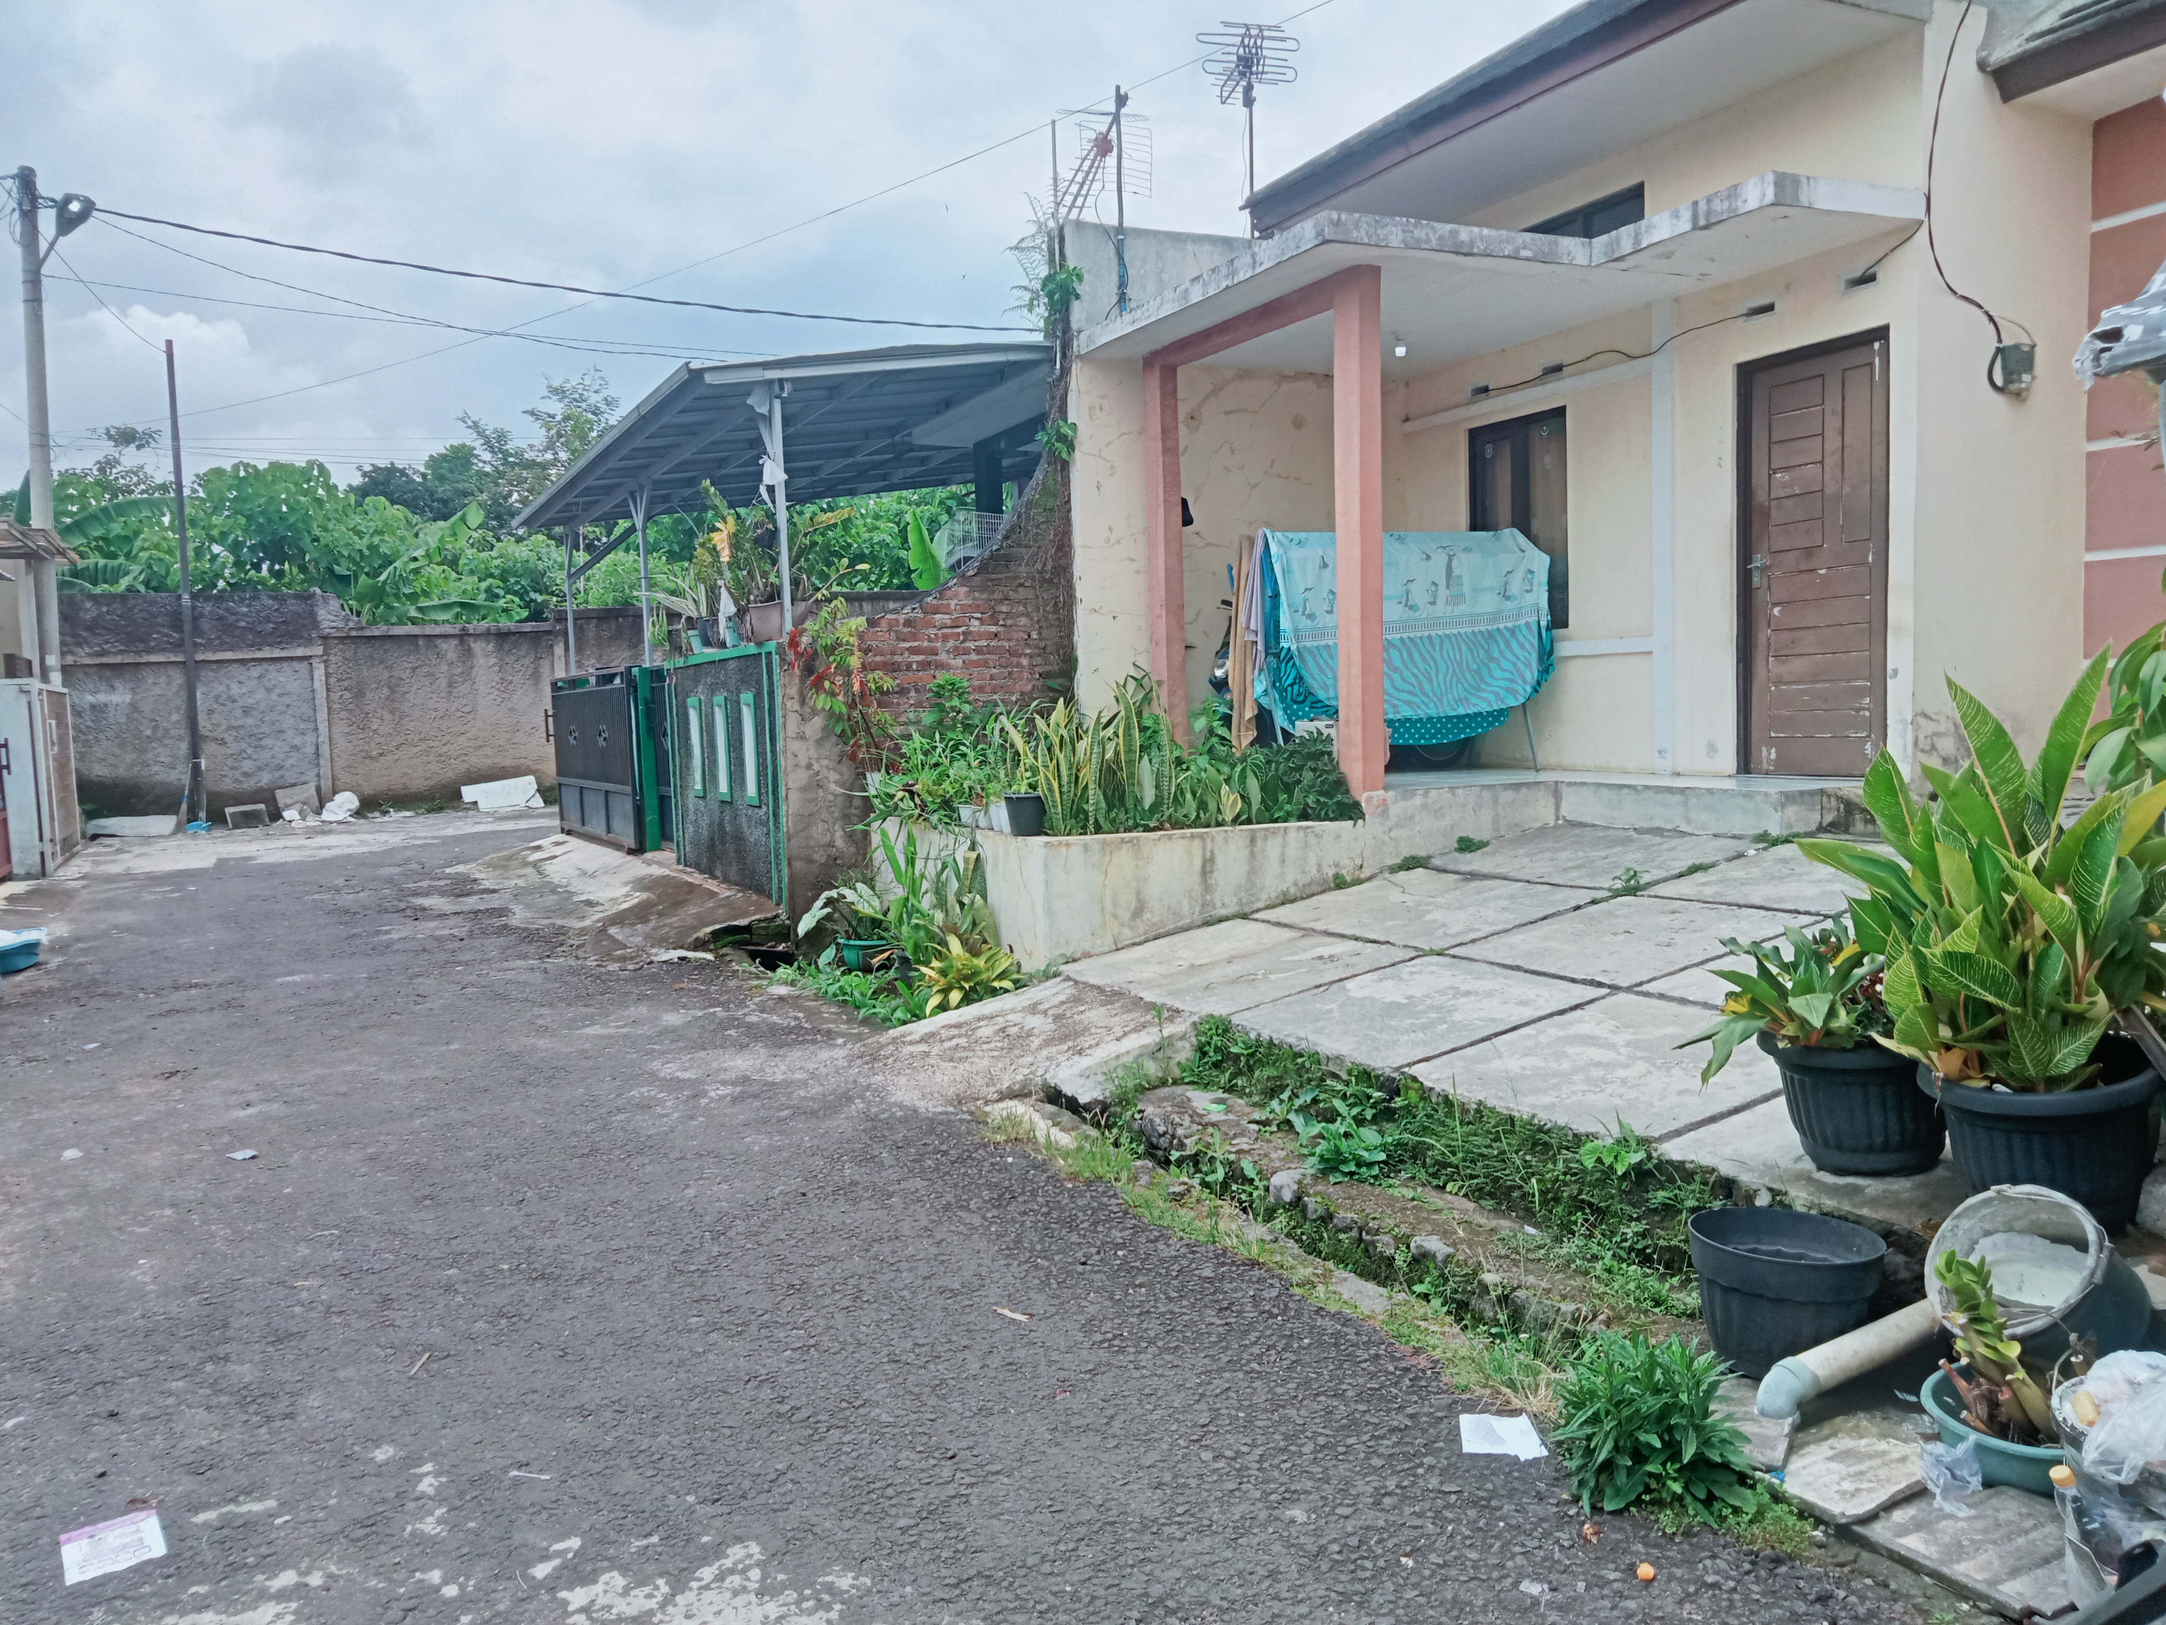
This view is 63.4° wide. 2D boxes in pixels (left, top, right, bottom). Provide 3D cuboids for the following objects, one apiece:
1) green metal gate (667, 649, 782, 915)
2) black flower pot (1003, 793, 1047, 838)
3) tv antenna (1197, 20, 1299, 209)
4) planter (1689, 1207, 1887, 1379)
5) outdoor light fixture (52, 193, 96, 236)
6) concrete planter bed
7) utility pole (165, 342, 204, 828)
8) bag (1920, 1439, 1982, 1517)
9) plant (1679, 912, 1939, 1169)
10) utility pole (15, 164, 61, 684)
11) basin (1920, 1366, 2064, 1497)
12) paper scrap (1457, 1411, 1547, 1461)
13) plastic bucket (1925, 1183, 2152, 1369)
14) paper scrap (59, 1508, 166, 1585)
[{"bbox_3d":[-2.212,-0.269,10.953,0.120,1.430,2.970,-3,5,-24],"label":"green metal gate"},{"bbox_3d":[-0.261,0.008,8.051,0.190,0.190,0.190,-1,4,0],"label":"black flower pot"},{"bbox_3d":[1.122,-4.647,12.007,0.740,1.320,0.850,-2,4,-14],"label":"tv antenna"},{"bbox_3d":[1.432,0.990,3.590,0.380,0.260,0.380,0,5,-24],"label":"planter"},{"bbox_3d":[-10.649,-6.298,18.500,0.360,0.360,0.460,-4,4,-30],"label":"outdoor light fixture"},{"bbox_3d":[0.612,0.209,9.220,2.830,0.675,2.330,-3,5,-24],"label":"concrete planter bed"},{"bbox_3d":[-11.217,-2.809,21.822,0.140,6.034,0.140,-3,4,-23],"label":"utility pole"},{"bbox_3d":[1.472,1.127,2.970,0.105,0.095,0.110,0,5,26],"label":"bag"},{"bbox_3d":[1.804,0.544,4.280,0.660,0.540,0.570,0,5,22],"label":"plant"},{"bbox_3d":[-11.392,-3.324,19.265,0.280,7.430,0.280,-3,4,-23],"label":"utility pole"},{"bbox_3d":[1.674,1.081,3.035,0.390,0.115,0.390,-4,5,0],"label":"basin"},{"bbox_3d":[0.799,1.199,3.377,0.154,0.012,0.210,-2,4,0],"label":"paper scrap"},{"bbox_3d":[1.891,0.947,3.430,0.305,0.330,0.330,39,-12,-23],"label":"plastic bucket"},{"bbox_3d":[-1.714,1.292,3.098,0.158,0.010,0.208,-5,5,-36],"label":"paper scrap"}]

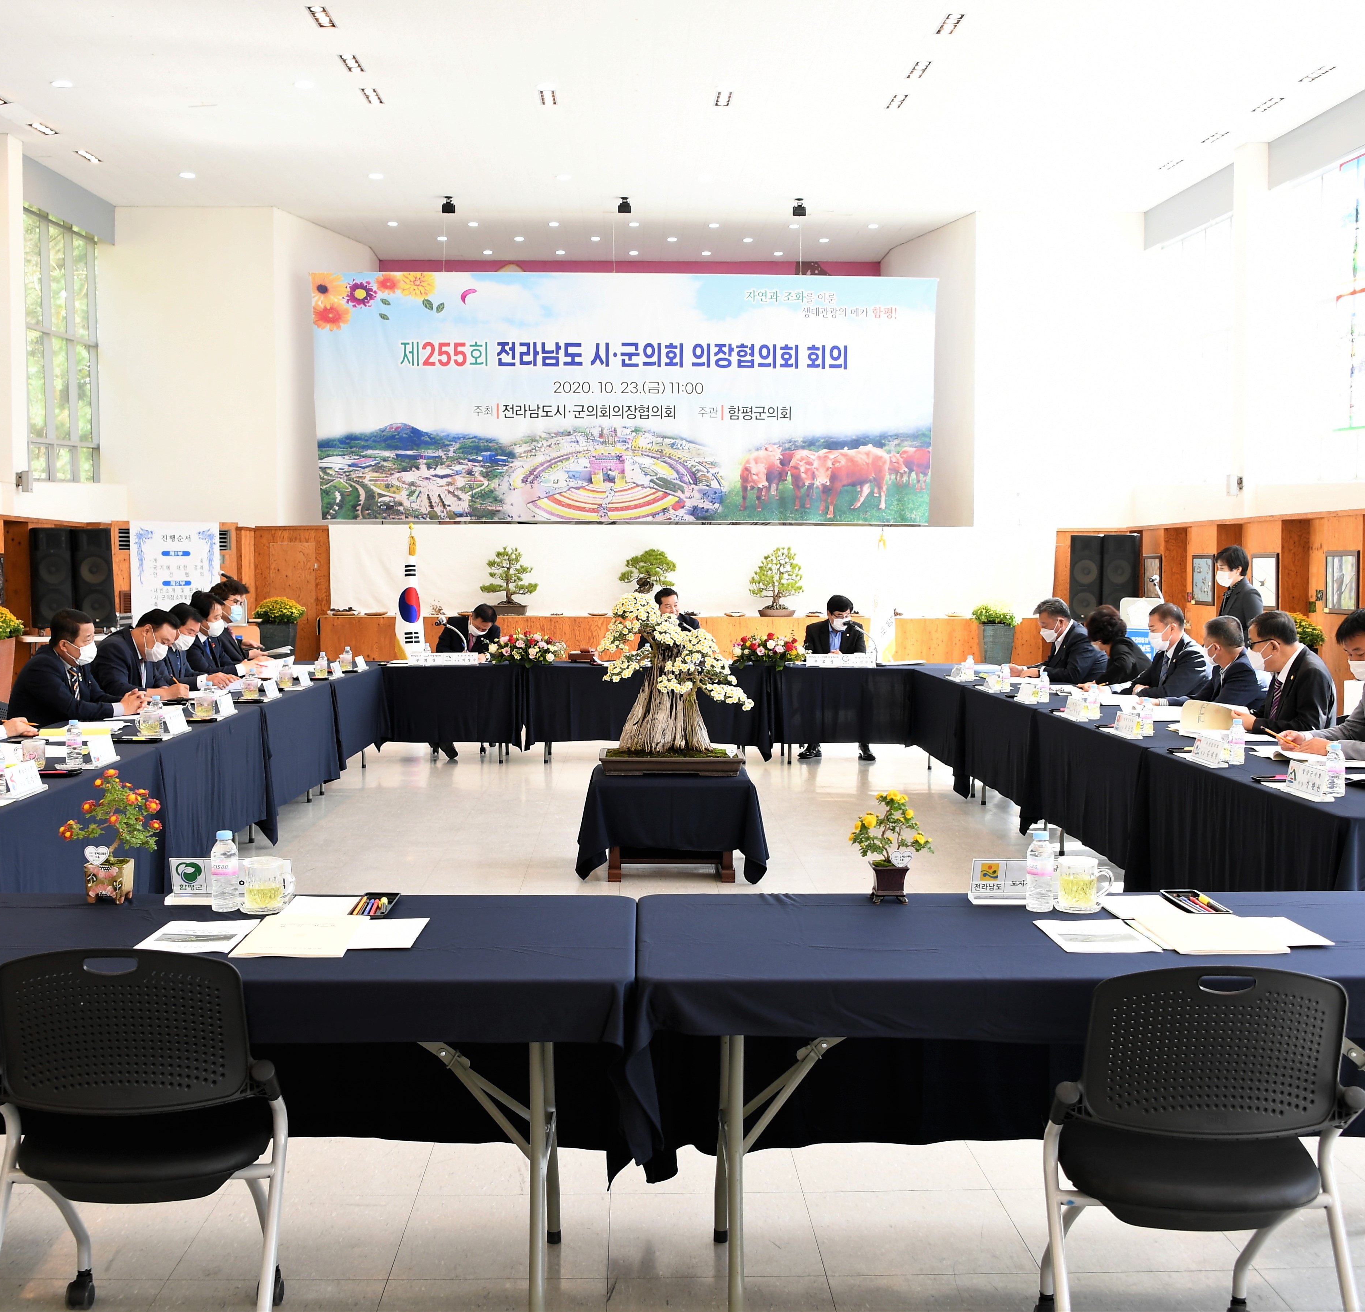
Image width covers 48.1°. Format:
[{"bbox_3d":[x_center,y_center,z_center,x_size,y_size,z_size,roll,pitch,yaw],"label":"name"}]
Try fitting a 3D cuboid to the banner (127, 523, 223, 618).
[{"bbox_3d":[-4.411,-0.223,13.356,0.766,1.882,0.200,0,3,-7],"label":"banner"}]

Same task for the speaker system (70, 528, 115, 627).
[{"bbox_3d":[-6.510,-0.858,16.900,0.490,1.110,0.460,-1,4,-18],"label":"speaker system"}]

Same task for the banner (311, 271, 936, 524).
[{"bbox_3d":[-0.691,-3.175,19.142,7.678,3.052,0.060,0,3,-2],"label":"banner"}]

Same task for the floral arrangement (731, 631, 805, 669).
[{"bbox_3d":[0.638,-0.046,11.450,0.560,0.280,0.360,0,3,-2],"label":"floral arrangement"}]

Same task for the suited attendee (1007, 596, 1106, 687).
[{"bbox_3d":[2.528,0.269,10.200,0.780,1.300,0.540,0,3,-8],"label":"suited attendee"}]

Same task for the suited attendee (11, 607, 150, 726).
[{"bbox_3d":[-3.016,0.387,7.533,0.700,1.270,0.520,1,3,9],"label":"suited attendee"}]

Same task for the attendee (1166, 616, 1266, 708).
[{"bbox_3d":[2.651,0.438,7.600,0.780,1.265,0.540,0,3,-2],"label":"attendee"}]

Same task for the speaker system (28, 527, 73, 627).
[{"bbox_3d":[-6.931,-0.854,16.786,0.450,1.090,0.470,-1,3,-17],"label":"speaker system"}]

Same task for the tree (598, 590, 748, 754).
[{"bbox_3d":[-0.023,0.083,7.500,0.730,0.800,0.520,0,3,-2],"label":"tree"}]

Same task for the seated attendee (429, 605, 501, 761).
[{"bbox_3d":[-1.766,0.194,12.423,0.580,1.198,0.950,-1,3,-10],"label":"seated attendee"}]

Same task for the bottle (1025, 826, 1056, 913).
[{"bbox_3d":[0.779,0.469,3.330,0.061,0.170,0.061,0,3,-2],"label":"bottle"}]

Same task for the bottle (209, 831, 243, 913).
[{"bbox_3d":[-1.006,0.474,3.369,0.061,0.170,0.061,0,3,-2],"label":"bottle"}]

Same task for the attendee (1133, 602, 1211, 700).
[{"bbox_3d":[2.782,0.349,8.760,0.660,1.303,0.530,-1,3,-14],"label":"attendee"}]

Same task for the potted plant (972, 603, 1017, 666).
[{"bbox_3d":[3.503,-0.029,17.164,0.512,1.132,0.512,0,3,-2],"label":"potted plant"}]

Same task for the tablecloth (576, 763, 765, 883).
[{"bbox_3d":[-0.049,0.800,7.488,0.920,0.445,0.950,0,3,-2],"label":"tablecloth"}]

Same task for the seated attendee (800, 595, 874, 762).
[{"bbox_3d":[1.227,0.162,12.197,0.560,1.255,0.920,0,3,0],"label":"seated attendee"}]

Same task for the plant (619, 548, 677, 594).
[{"bbox_3d":[-0.415,-0.900,18.575,0.720,0.815,0.600,0,3,-2],"label":"plant"}]

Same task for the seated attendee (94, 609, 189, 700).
[{"bbox_3d":[-3.037,0.352,8.432,0.680,1.240,0.510,1,3,6],"label":"seated attendee"}]

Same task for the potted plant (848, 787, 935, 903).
[{"bbox_3d":[0.456,0.413,3.376,0.177,0.245,0.150,0,3,-2],"label":"potted plant"}]

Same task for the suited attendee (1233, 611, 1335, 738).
[{"bbox_3d":[2.669,0.462,6.880,0.780,1.300,0.550,-1,3,-11],"label":"suited attendee"}]

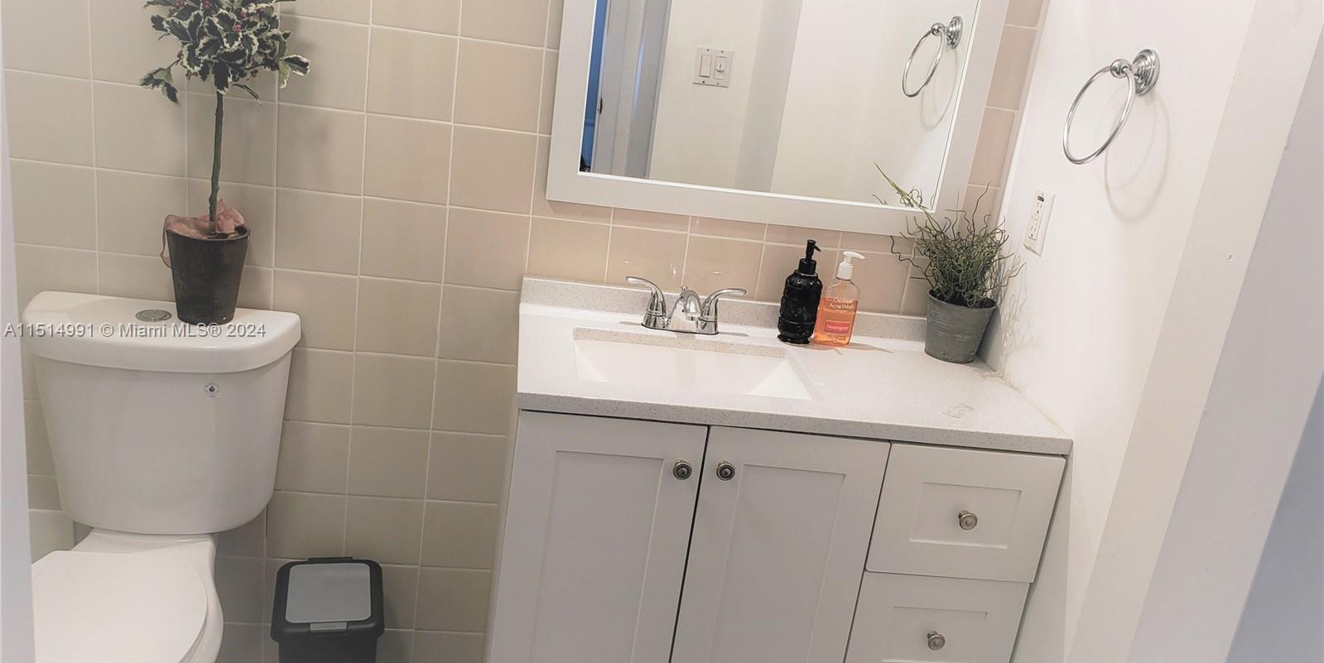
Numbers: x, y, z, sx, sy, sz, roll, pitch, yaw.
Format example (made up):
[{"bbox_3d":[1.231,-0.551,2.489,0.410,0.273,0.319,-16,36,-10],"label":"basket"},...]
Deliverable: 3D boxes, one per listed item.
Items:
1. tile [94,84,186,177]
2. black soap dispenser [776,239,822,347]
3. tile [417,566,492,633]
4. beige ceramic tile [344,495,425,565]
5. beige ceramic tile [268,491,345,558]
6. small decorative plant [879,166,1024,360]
[{"bbox_3d":[-0.925,-0.357,1.766,0.152,0.152,0.010,5,17,-10],"label":"tile"},{"bbox_3d":[0.272,-0.078,1.911,0.070,0.196,0.070,-5,22,-37],"label":"black soap dispenser"},{"bbox_3d":[-0.445,0.575,2.142,0.152,0.152,0.010,5,17,-9],"label":"tile"},{"bbox_3d":[-0.576,0.415,2.072,0.152,0.152,0.010,5,17,-9],"label":"beige ceramic tile"},{"bbox_3d":[-0.726,0.401,2.039,0.152,0.152,0.010,5,17,-10],"label":"beige ceramic tile"},{"bbox_3d":[0.520,-0.123,1.899,0.305,0.360,0.215,5,17,-9],"label":"small decorative plant"}]

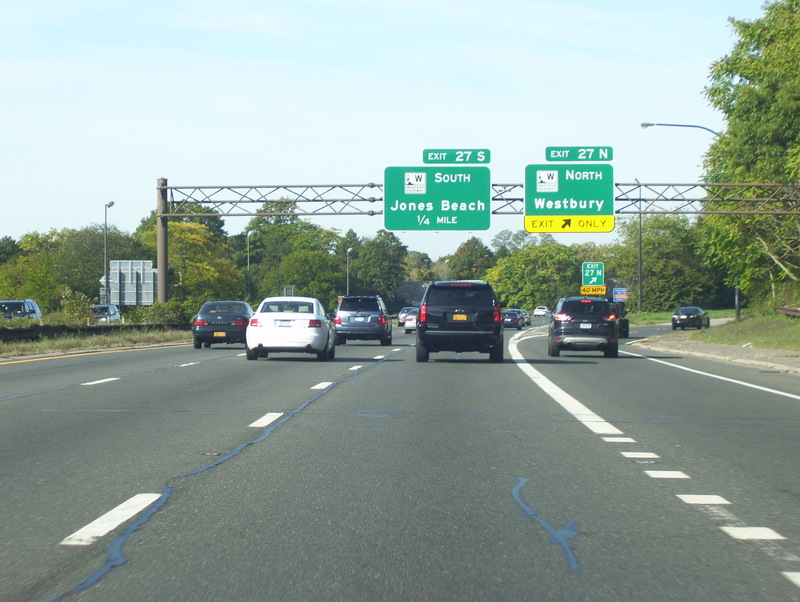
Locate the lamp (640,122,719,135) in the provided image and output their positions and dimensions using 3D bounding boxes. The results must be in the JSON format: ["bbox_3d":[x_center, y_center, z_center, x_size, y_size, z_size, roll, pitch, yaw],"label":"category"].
[{"bbox_3d":[13.355,-3.658,115.000,4.500,9.100,0.300,0,0,0],"label":"lamp"}]

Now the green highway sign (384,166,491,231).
[{"bbox_3d":[1.599,-4.319,105.700,4.500,2.740,0.120,0,0,2],"label":"green highway sign"}]

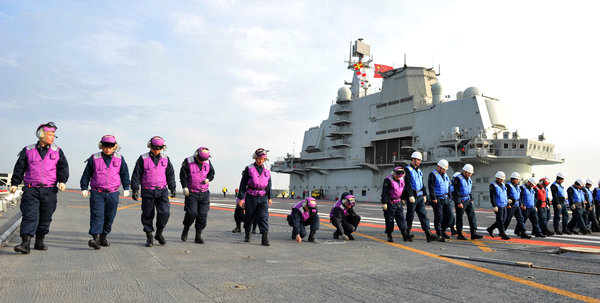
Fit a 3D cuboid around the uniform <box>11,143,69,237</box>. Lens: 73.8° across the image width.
[{"bbox_3d":[-3.571,0.513,5.500,0.650,1.284,0.400,5,-7,-29],"label":"uniform"}]

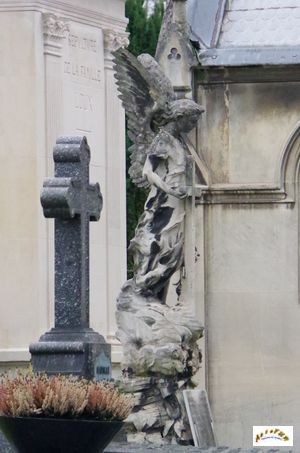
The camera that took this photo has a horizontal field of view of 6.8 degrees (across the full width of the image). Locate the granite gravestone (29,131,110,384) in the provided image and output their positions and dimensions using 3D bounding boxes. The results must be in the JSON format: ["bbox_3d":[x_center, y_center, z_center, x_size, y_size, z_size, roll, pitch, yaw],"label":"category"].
[{"bbox_3d":[-0.414,0.186,13.300,0.300,1.320,0.665,-1,-3,15],"label":"granite gravestone"}]

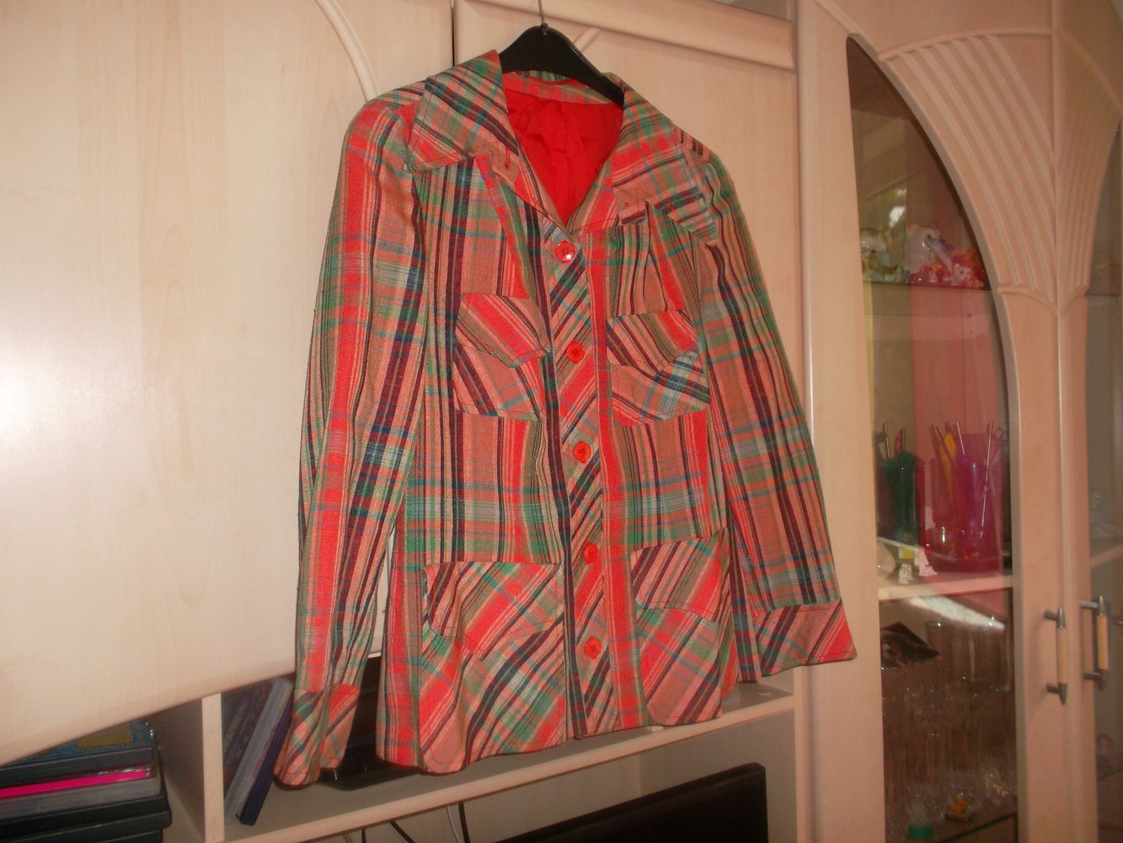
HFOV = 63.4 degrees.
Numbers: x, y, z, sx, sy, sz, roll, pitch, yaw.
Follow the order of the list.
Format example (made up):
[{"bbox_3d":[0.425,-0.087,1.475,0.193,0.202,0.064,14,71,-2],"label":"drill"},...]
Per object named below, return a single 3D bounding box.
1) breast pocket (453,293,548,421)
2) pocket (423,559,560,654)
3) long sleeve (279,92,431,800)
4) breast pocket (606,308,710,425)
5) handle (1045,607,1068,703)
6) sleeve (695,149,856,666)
[{"bbox_3d":[-0.055,-0.058,0.815,0.095,0.113,0.020,-2,1,-34],"label":"breast pocket"},{"bbox_3d":[-0.061,0.166,0.811,0.130,0.087,0.022,1,-1,-30],"label":"pocket"},{"bbox_3d":[-0.177,0.017,0.768,0.105,0.565,0.105,5,-3,-31],"label":"long sleeve"},{"bbox_3d":[0.096,-0.054,0.906,0.113,0.113,0.020,-2,1,-29],"label":"breast pocket"},{"bbox_3d":[0.649,0.307,1.190,0.013,0.128,0.032,-2,1,-18],"label":"handle"},{"bbox_3d":[0.237,-0.005,1.024,0.128,0.565,0.080,-15,8,-30],"label":"sleeve"}]

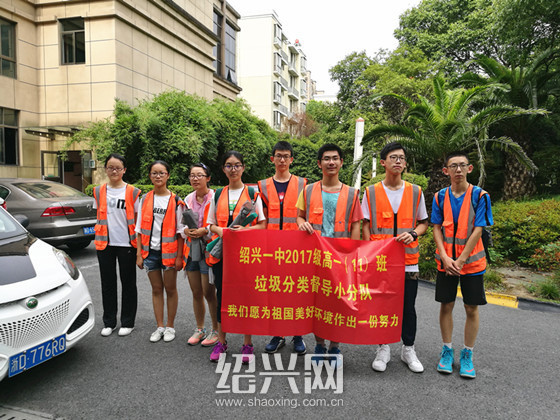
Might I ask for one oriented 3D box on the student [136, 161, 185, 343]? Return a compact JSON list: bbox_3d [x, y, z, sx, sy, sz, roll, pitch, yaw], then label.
[{"bbox_3d":[-1.065,0.367,4.018,0.440,1.626,0.290,0,4,-5],"label":"student"}]

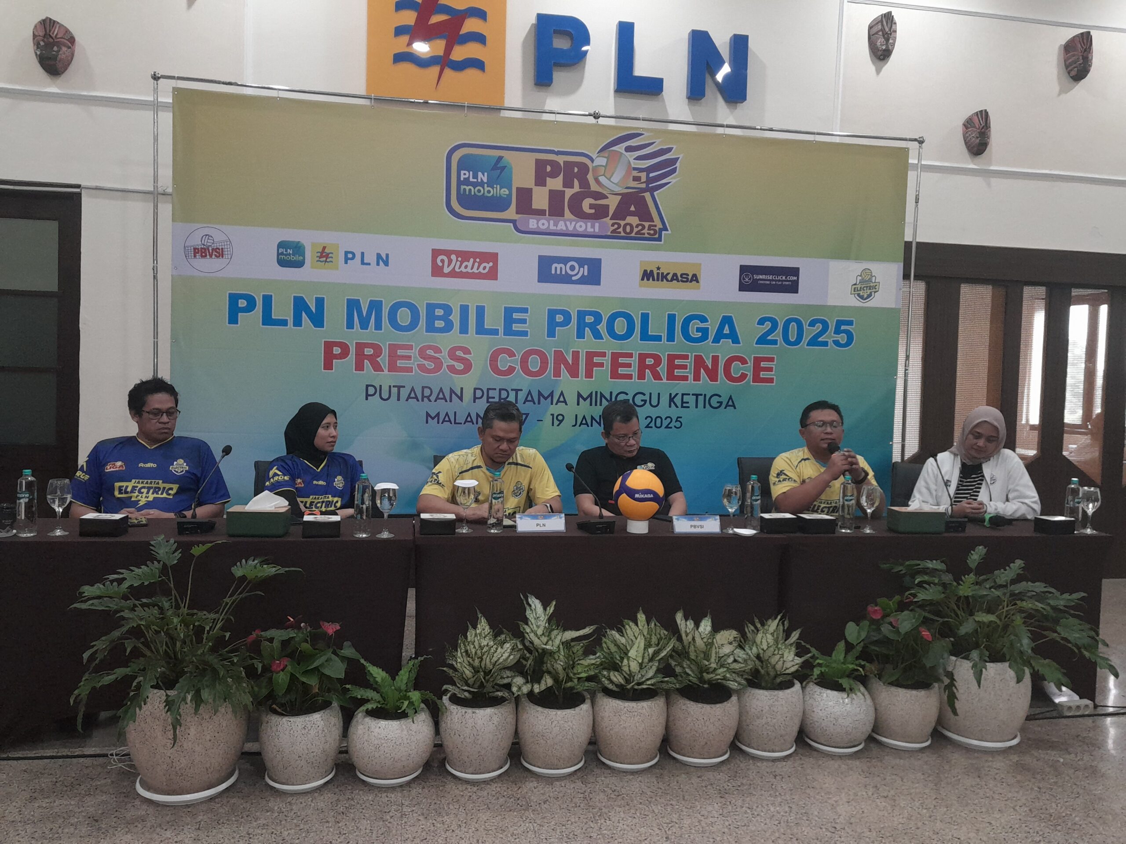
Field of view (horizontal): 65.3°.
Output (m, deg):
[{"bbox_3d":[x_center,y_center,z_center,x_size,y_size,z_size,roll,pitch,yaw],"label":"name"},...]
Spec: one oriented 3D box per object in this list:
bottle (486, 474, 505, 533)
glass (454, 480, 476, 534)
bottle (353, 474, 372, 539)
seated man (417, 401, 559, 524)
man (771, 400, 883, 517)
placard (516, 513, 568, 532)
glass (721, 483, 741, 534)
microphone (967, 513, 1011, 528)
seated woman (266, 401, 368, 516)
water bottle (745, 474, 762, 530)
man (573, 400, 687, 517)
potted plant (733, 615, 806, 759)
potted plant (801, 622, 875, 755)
[{"bbox_3d":[-0.266,0.318,3.485,0.065,0.232,0.065,1,2,-10],"label":"bottle"},{"bbox_3d":[-0.385,0.333,3.467,0.087,0.198,0.087,1,2,-11],"label":"glass"},{"bbox_3d":[-0.748,0.311,3.277,0.066,0.232,0.066,1,2,-10],"label":"bottle"},{"bbox_3d":[-0.325,0.538,3.930,0.630,1.271,0.780,1,2,-8],"label":"seated man"},{"bbox_3d":[1.262,0.552,4.131,0.560,1.309,0.800,1,3,-12],"label":"man"},{"bbox_3d":[-0.089,0.399,3.528,0.198,0.077,0.060,1,2,-11],"label":"placard"},{"bbox_3d":[0.706,0.359,3.662,0.081,0.194,0.081,1,2,-10],"label":"glass"},{"bbox_3d":[1.951,0.452,4.092,0.250,0.053,0.055,3,2,22],"label":"microphone"},{"bbox_3d":[-1.043,0.538,3.780,0.520,1.239,0.760,1,2,-19],"label":"seated woman"},{"bbox_3d":[0.807,0.342,3.710,0.065,0.230,0.065,1,3,-11],"label":"water bottle"},{"bbox_3d":[0.324,0.539,4.068,0.550,1.284,0.700,1,2,-13],"label":"man"},{"bbox_3d":[0.786,0.974,3.299,0.270,0.510,0.275,1,3,-11],"label":"potted plant"},{"bbox_3d":[1.050,1.010,3.362,0.285,0.445,0.280,1,2,-10],"label":"potted plant"}]

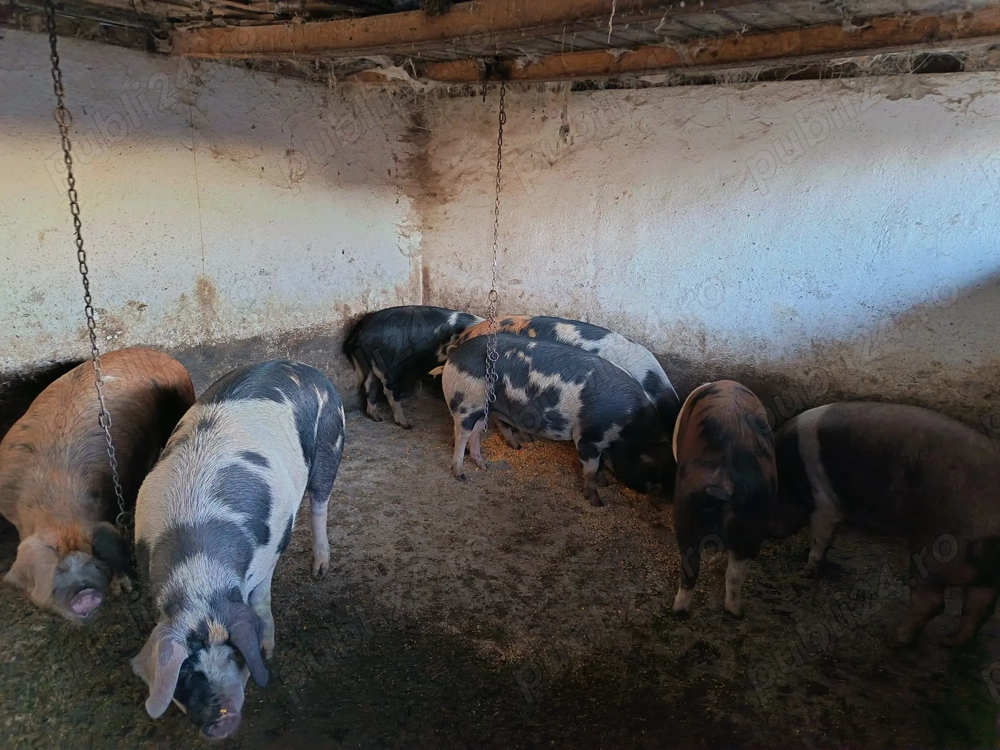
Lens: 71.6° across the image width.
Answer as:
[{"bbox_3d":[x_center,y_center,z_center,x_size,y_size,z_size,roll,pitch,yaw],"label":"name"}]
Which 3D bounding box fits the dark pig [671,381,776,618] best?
[{"bbox_3d":[0.842,0.352,2.727,0.360,0.720,1.120,6,17,13],"label":"dark pig"}]

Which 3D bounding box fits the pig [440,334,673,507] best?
[{"bbox_3d":[0.268,0.190,3.207,1.150,0.710,0.360,7,17,15],"label":"pig"}]

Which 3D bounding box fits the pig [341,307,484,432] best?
[{"bbox_3d":[-0.359,-0.037,3.898,1.100,0.700,0.340,5,17,9],"label":"pig"}]

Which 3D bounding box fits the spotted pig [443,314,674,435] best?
[{"bbox_3d":[0.297,0.081,3.540,1.170,0.730,0.360,8,18,17],"label":"spotted pig"}]

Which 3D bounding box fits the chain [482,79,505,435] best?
[{"bbox_3d":[-0.019,-0.428,2.827,0.060,1.439,0.050,2,17,0],"label":"chain"}]

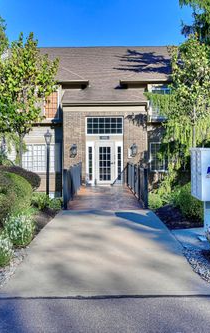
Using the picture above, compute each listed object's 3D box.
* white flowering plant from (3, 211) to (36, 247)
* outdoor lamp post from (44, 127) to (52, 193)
[{"bbox_3d":[-1.340,0.940,5.650,0.500,0.500,0.500,0,1,0],"label":"white flowering plant"},{"bbox_3d":[-1.910,-0.099,12.004,0.260,2.340,0.260,0,2,0],"label":"outdoor lamp post"}]

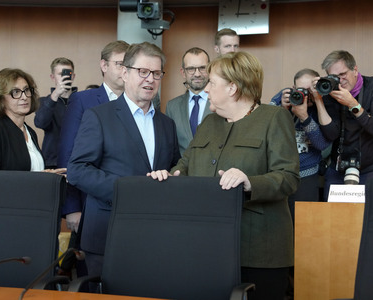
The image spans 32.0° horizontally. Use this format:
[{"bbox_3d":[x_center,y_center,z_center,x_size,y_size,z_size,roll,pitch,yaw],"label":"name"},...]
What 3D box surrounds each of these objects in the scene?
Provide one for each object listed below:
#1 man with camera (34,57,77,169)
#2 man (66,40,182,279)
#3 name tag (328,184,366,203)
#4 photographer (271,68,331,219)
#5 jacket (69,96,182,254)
[{"bbox_3d":[-0.910,0.269,4.766,0.520,1.840,0.420,-1,3,-15],"label":"man with camera"},{"bbox_3d":[-0.280,0.380,2.969,0.560,1.770,0.380,-1,3,-30],"label":"man"},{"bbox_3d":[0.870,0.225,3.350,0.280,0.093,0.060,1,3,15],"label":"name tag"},{"bbox_3d":[0.745,0.340,4.268,0.520,1.740,0.460,1,3,20],"label":"photographer"},{"bbox_3d":[-0.280,0.135,2.958,0.550,0.750,0.350,-1,3,-30],"label":"jacket"}]

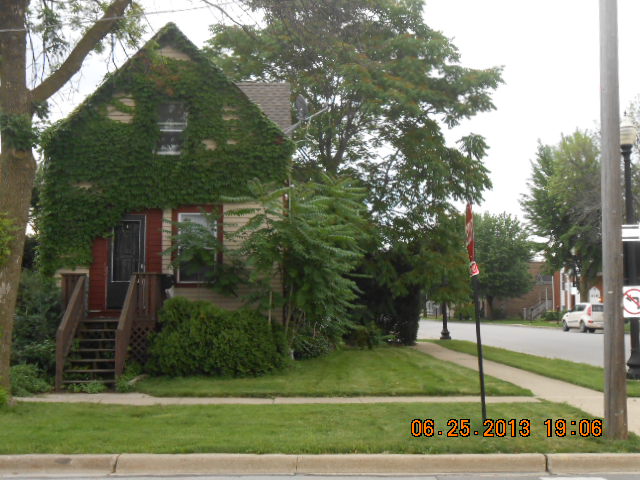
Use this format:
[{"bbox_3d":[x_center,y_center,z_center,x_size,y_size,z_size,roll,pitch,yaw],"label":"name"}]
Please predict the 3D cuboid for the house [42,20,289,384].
[{"bbox_3d":[-3.420,-0.690,21.600,5.800,8.200,10.500,0,-4,0],"label":"house"}]

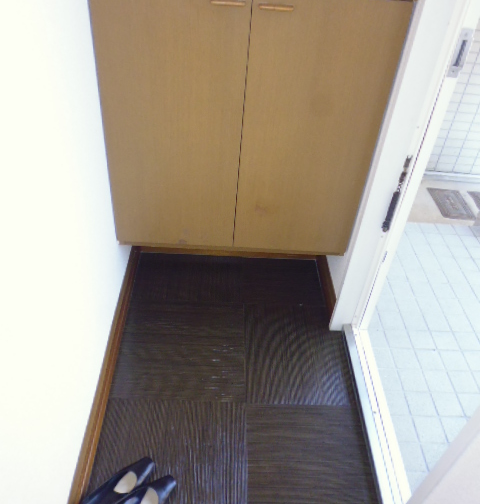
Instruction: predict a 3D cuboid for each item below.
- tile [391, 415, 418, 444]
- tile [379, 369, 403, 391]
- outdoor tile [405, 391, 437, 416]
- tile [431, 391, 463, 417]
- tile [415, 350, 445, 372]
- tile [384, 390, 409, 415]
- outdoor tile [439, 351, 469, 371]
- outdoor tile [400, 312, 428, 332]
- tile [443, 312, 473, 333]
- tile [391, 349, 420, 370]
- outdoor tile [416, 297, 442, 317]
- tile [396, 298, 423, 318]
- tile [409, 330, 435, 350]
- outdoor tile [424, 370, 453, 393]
[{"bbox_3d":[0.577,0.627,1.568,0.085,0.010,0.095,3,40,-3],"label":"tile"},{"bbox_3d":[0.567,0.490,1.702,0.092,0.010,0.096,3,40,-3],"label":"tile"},{"bbox_3d":[0.671,0.567,1.649,0.095,0.010,0.095,3,40,-3],"label":"outdoor tile"},{"bbox_3d":[0.770,0.569,1.646,0.096,0.010,0.096,2,40,-2],"label":"tile"},{"bbox_3d":[0.770,0.442,1.806,0.095,0.010,0.095,3,40,-3],"label":"tile"},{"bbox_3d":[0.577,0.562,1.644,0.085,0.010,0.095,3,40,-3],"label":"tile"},{"bbox_3d":[0.863,0.440,1.793,0.096,0.010,0.096,3,40,-3],"label":"outdoor tile"},{"bbox_3d":[0.768,0.311,1.952,0.096,0.010,0.096,2,40,-2],"label":"outdoor tile"},{"bbox_3d":[0.969,0.321,1.967,0.095,0.010,0.095,3,40,-3],"label":"tile"},{"bbox_3d":[0.663,0.431,1.783,0.096,0.010,0.096,3,40,-3],"label":"tile"},{"bbox_3d":[0.869,0.252,2.038,0.095,0.010,0.095,3,40,-3],"label":"outdoor tile"},{"bbox_3d":[0.761,0.242,2.017,0.096,0.010,0.096,3,40,-3],"label":"tile"},{"bbox_3d":[0.769,0.375,1.875,0.096,0.010,0.096,2,40,-2],"label":"tile"},{"bbox_3d":[0.770,0.504,1.722,0.096,0.010,0.096,2,40,-2],"label":"outdoor tile"}]

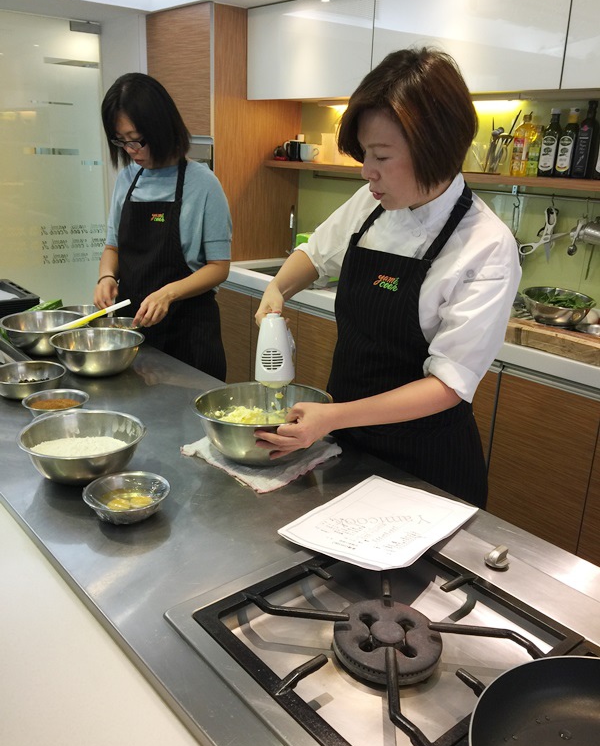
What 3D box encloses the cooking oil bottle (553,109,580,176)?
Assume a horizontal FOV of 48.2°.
[{"bbox_3d":[1.019,-0.873,2.547,0.062,0.249,0.062,-13,24,-39],"label":"cooking oil bottle"}]

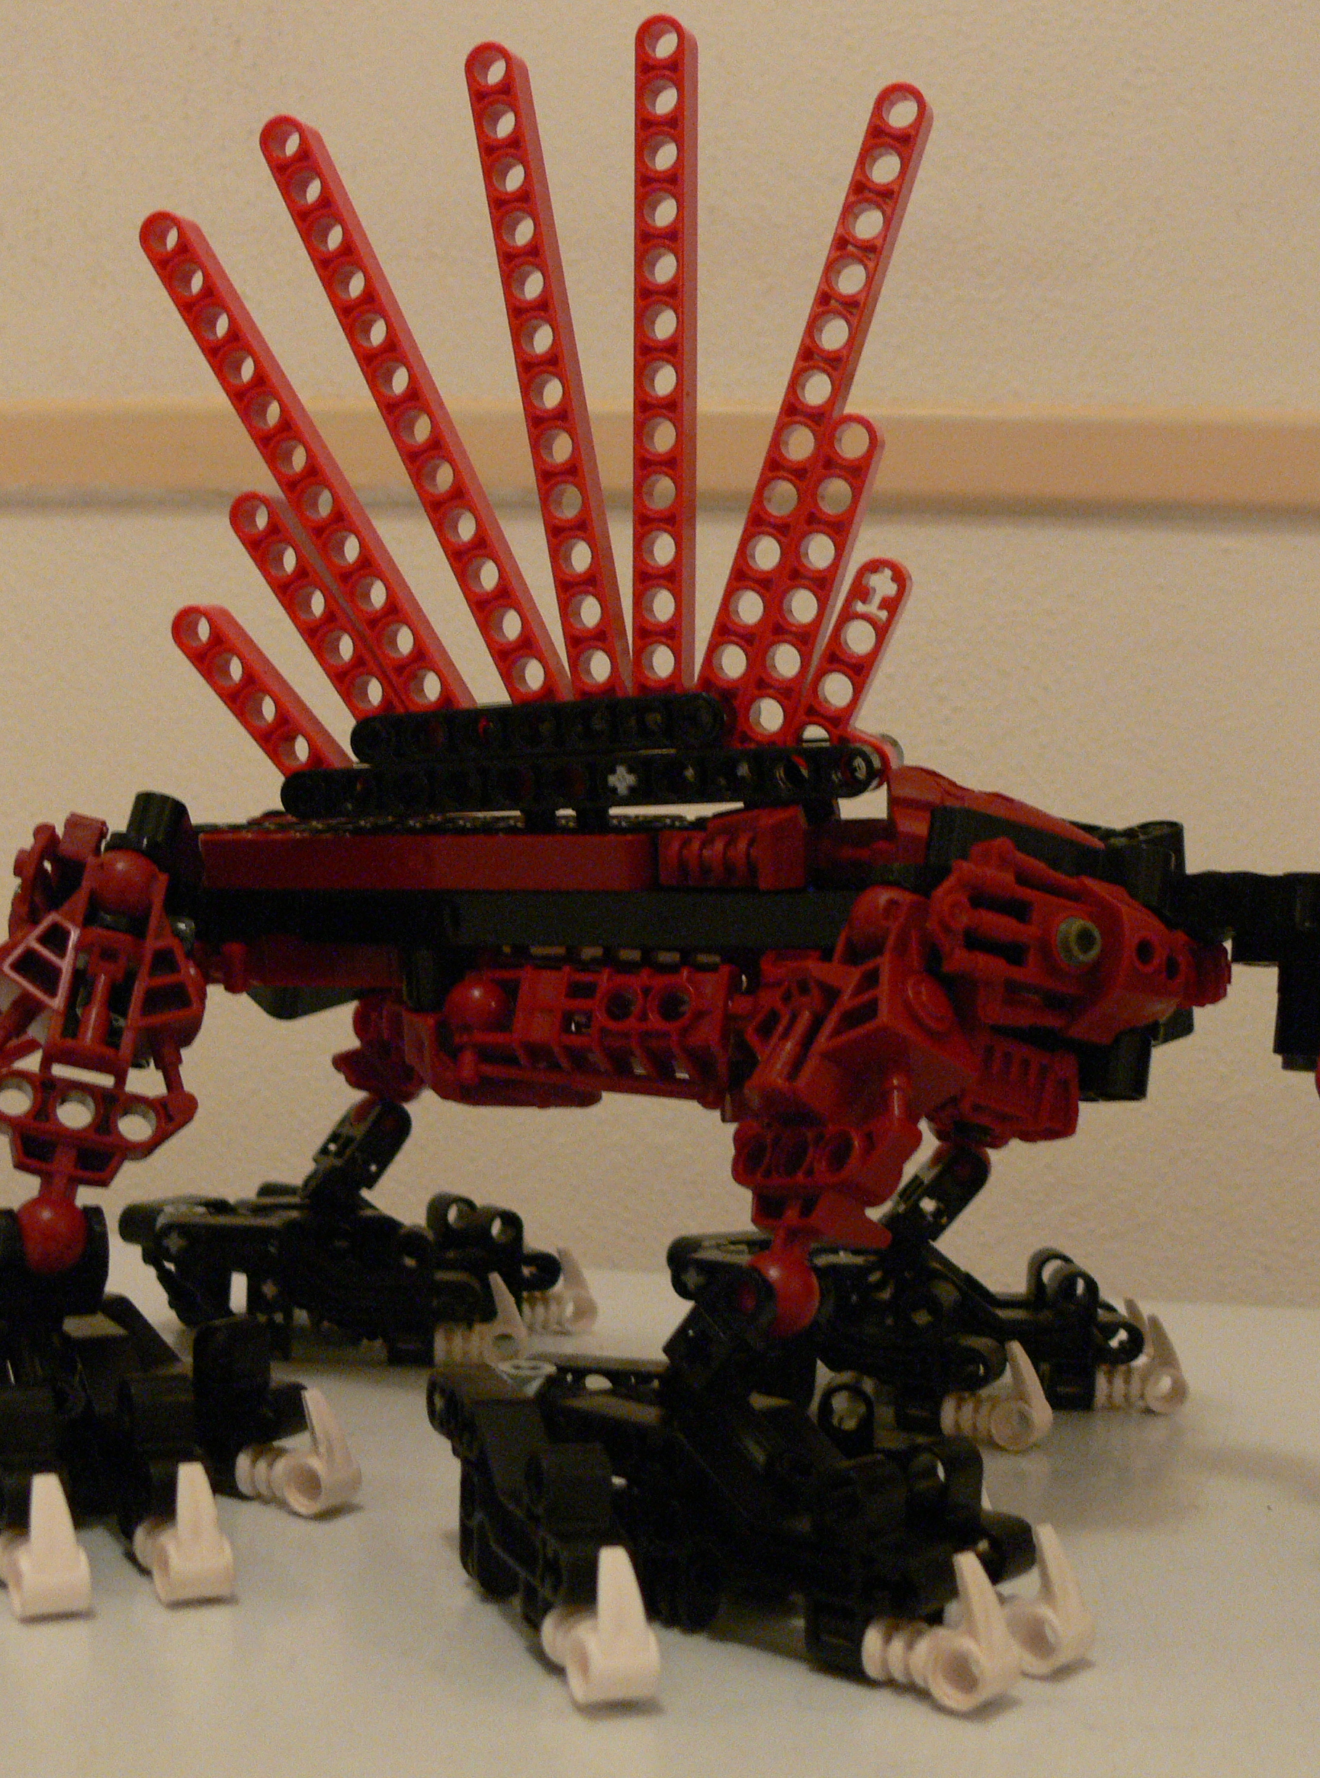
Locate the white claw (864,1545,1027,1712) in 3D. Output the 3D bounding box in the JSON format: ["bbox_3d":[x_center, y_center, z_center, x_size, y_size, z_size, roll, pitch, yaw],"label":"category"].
[{"bbox_3d":[0.031,0.078,0.255,0.015,0.015,0.008,2,0,37],"label":"white claw"}]

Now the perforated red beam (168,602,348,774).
[{"bbox_3d":[-0.059,-0.027,0.363,0.007,0.040,0.008,-41,-8,12],"label":"perforated red beam"}]

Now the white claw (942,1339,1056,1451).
[{"bbox_3d":[0.053,0.079,0.375,0.016,0.016,0.008,3,1,29],"label":"white claw"}]

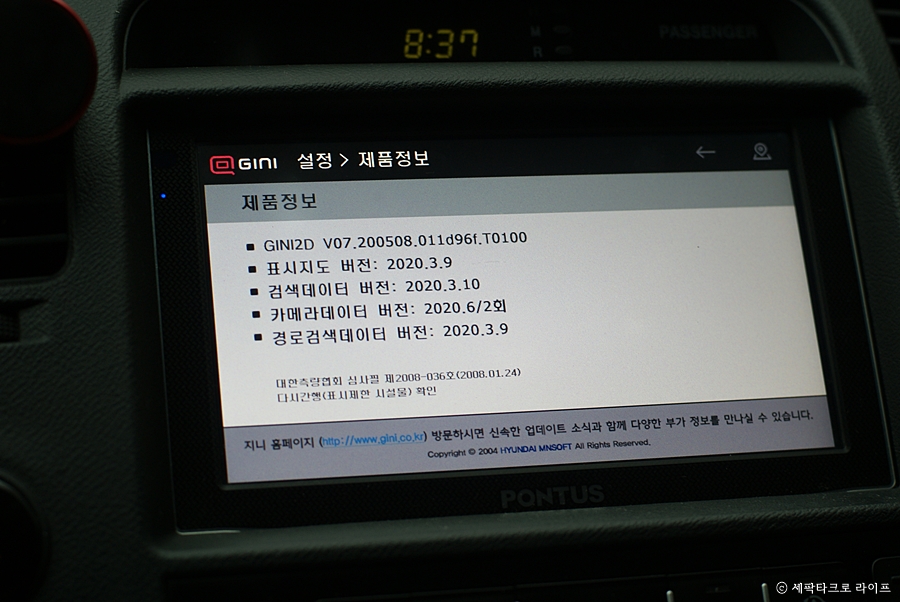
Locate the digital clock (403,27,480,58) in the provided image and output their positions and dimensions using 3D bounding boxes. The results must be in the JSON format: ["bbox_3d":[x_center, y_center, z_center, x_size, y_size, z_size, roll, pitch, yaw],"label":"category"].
[{"bbox_3d":[-0.003,-0.071,0.514,0.021,0.008,0.006,-2,-7,-11],"label":"digital clock"}]

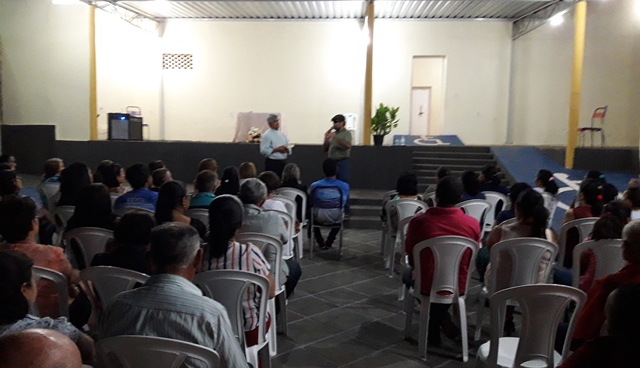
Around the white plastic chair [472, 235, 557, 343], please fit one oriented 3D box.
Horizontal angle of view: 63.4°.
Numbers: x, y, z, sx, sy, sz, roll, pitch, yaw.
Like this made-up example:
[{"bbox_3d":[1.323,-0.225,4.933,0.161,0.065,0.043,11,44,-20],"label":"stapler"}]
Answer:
[{"bbox_3d":[1.417,0.795,3.905,0.460,0.880,0.510,1,6,-3],"label":"white plastic chair"}]

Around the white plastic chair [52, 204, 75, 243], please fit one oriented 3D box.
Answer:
[{"bbox_3d":[-2.103,0.578,4.743,0.440,0.860,0.510,2,6,6],"label":"white plastic chair"}]

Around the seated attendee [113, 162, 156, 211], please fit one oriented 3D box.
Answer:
[{"bbox_3d":[-1.640,0.421,5.159,0.500,1.289,0.760,2,6,15],"label":"seated attendee"}]

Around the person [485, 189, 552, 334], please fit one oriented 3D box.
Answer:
[{"bbox_3d":[1.397,0.583,3.771,0.480,1.170,0.700,1,6,-2],"label":"person"}]

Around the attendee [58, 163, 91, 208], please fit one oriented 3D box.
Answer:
[{"bbox_3d":[-2.254,0.410,5.278,0.500,1.271,0.760,2,6,15],"label":"attendee"}]

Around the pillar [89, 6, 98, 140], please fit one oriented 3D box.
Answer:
[{"bbox_3d":[-4.783,-2.347,10.931,0.160,2.800,0.160,2,6,5],"label":"pillar"}]

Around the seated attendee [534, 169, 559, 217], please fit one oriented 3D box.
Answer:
[{"bbox_3d":[2.816,0.384,6.916,0.460,1.180,0.750,-1,6,-18],"label":"seated attendee"}]

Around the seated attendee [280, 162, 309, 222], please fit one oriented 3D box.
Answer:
[{"bbox_3d":[-0.361,0.299,7.115,0.480,1.190,0.740,1,6,5],"label":"seated attendee"}]

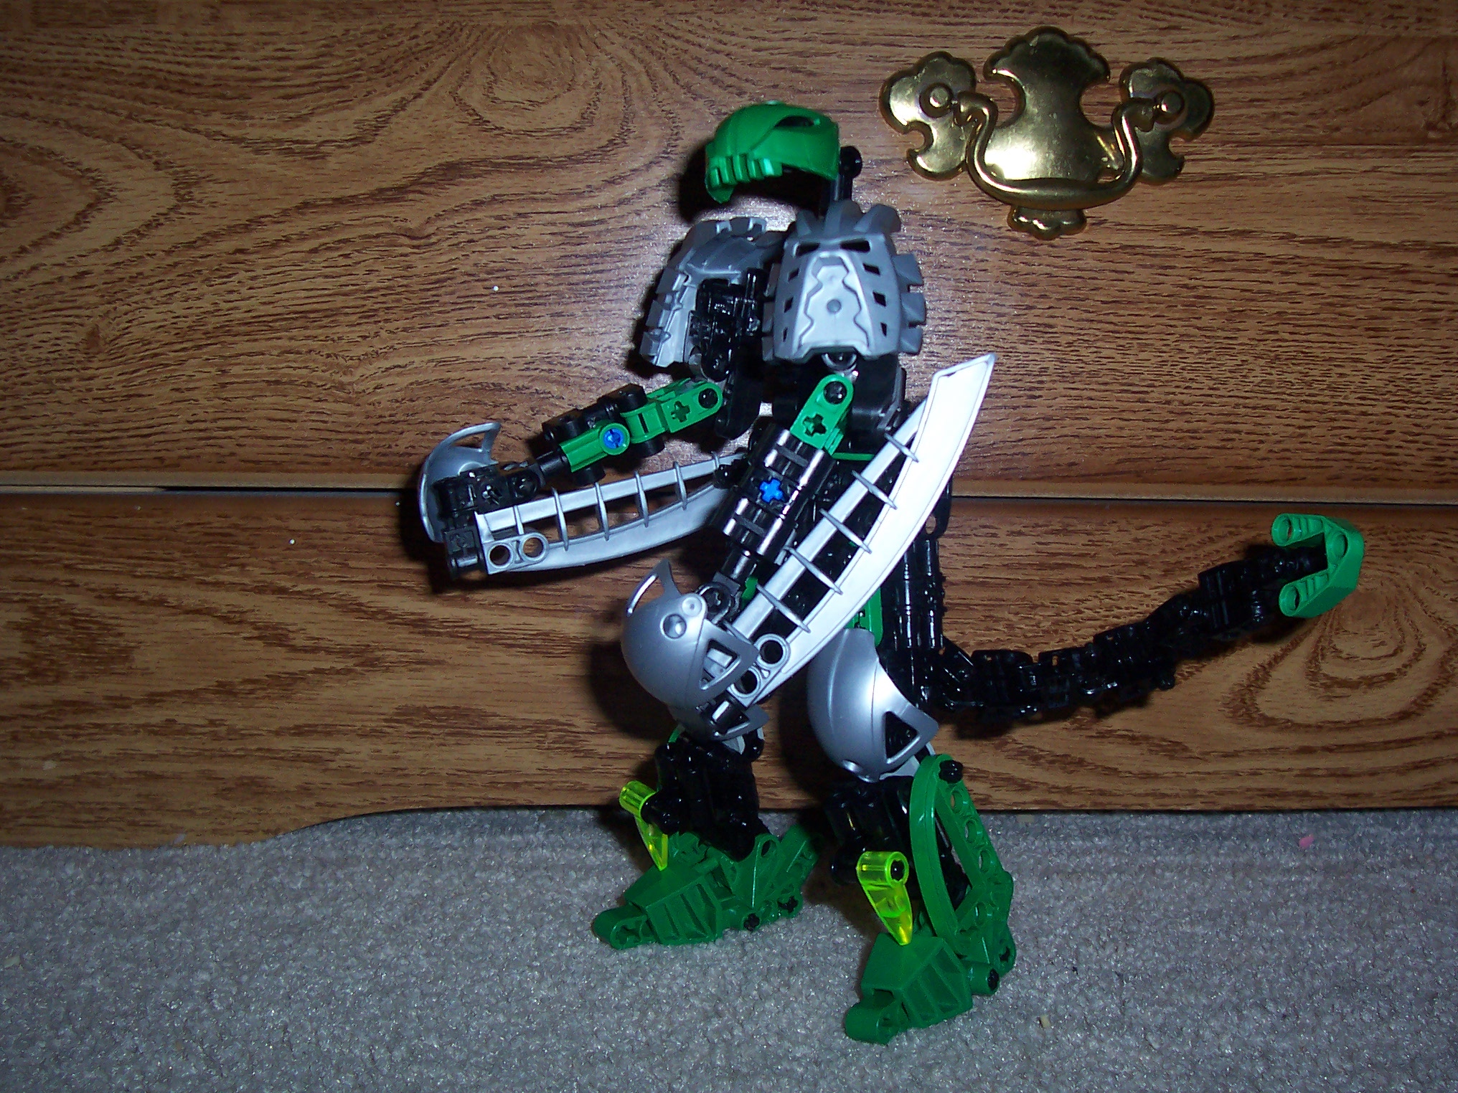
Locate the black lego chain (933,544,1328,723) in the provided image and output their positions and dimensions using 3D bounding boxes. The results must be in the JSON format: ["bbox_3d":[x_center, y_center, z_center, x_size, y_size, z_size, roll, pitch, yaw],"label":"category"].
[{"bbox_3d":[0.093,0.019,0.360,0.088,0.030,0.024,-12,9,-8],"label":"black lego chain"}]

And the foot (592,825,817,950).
[{"bbox_3d":[-0.006,0.080,0.371,0.049,0.023,0.024,-3,8,-26],"label":"foot"}]

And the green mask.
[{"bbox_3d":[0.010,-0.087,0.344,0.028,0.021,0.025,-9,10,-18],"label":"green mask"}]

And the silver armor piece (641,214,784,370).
[{"bbox_3d":[-0.004,-0.061,0.379,0.022,0.034,0.035,8,10,43],"label":"silver armor piece"}]

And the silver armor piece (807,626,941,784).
[{"bbox_3d":[0.031,0.034,0.338,0.025,0.031,0.027,-16,17,-37],"label":"silver armor piece"}]

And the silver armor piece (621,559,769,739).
[{"bbox_3d":[-0.008,0.020,0.324,0.028,0.032,0.025,4,20,24],"label":"silver armor piece"}]

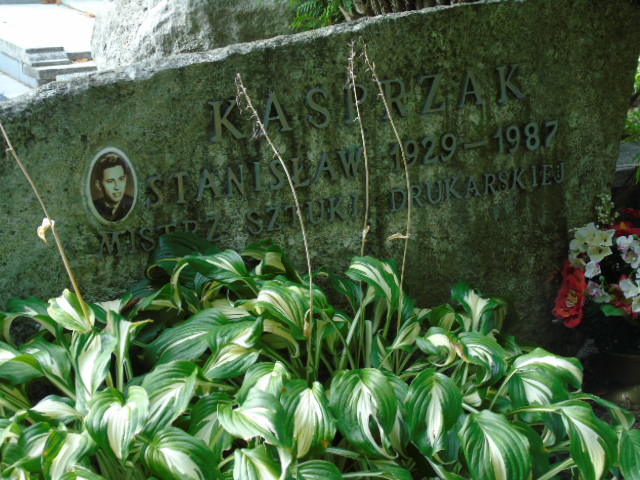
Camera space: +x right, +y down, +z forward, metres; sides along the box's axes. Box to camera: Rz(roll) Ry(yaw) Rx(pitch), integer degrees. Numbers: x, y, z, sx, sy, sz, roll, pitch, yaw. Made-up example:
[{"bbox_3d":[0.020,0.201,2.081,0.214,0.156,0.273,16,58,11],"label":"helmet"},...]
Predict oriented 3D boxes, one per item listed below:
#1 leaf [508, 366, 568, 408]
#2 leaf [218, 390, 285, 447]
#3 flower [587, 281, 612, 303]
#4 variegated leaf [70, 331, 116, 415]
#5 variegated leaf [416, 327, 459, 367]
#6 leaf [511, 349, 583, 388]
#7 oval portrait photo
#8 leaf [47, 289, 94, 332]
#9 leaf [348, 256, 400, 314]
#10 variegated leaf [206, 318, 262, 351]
[{"bbox_3d":[0.343,0.231,2.060,0.083,0.053,0.070,-11,21,-19],"label":"leaf"},{"bbox_3d":[-0.103,0.268,1.970,0.098,0.074,0.070,-4,20,0],"label":"leaf"},{"bbox_3d":[0.485,0.089,2.280,0.043,0.038,0.020,2,24,5],"label":"flower"},{"bbox_3d":[-0.321,0.186,1.860,0.063,0.103,0.060,-2,17,5],"label":"variegated leaf"},{"bbox_3d":[0.172,0.156,1.920,0.060,0.041,0.060,3,18,19],"label":"variegated leaf"},{"bbox_3d":[0.357,0.203,2.070,0.102,0.048,0.080,-9,20,-14],"label":"leaf"},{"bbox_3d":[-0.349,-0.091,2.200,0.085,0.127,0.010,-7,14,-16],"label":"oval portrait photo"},{"bbox_3d":[-0.397,0.112,2.090,0.071,0.065,0.050,-4,20,0],"label":"leaf"},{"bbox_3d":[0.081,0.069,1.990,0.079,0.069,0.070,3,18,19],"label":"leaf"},{"bbox_3d":[-0.135,0.150,2.090,0.086,0.041,0.070,-4,20,0],"label":"variegated leaf"}]

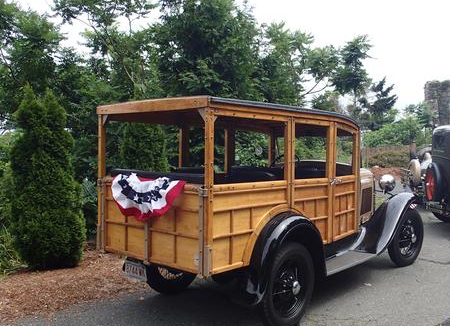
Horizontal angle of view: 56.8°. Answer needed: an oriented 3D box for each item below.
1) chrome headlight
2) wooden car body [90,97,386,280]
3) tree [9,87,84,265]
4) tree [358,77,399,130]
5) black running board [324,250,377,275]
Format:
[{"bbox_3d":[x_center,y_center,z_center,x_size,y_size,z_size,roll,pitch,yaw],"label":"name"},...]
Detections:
[{"bbox_3d":[2.225,0.278,5.700,0.230,0.230,0.190,1,1,43],"label":"chrome headlight"},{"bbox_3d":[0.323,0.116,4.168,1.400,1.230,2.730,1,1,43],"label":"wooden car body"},{"bbox_3d":[-2.324,0.163,5.450,0.960,2.320,0.940,0,1,-23],"label":"tree"},{"bbox_3d":[8.100,-1.750,22.000,2.700,5.000,2.700,0,1,20],"label":"tree"},{"bbox_3d":[1.137,0.972,4.031,0.260,0.060,1.050,1,1,43],"label":"black running board"}]

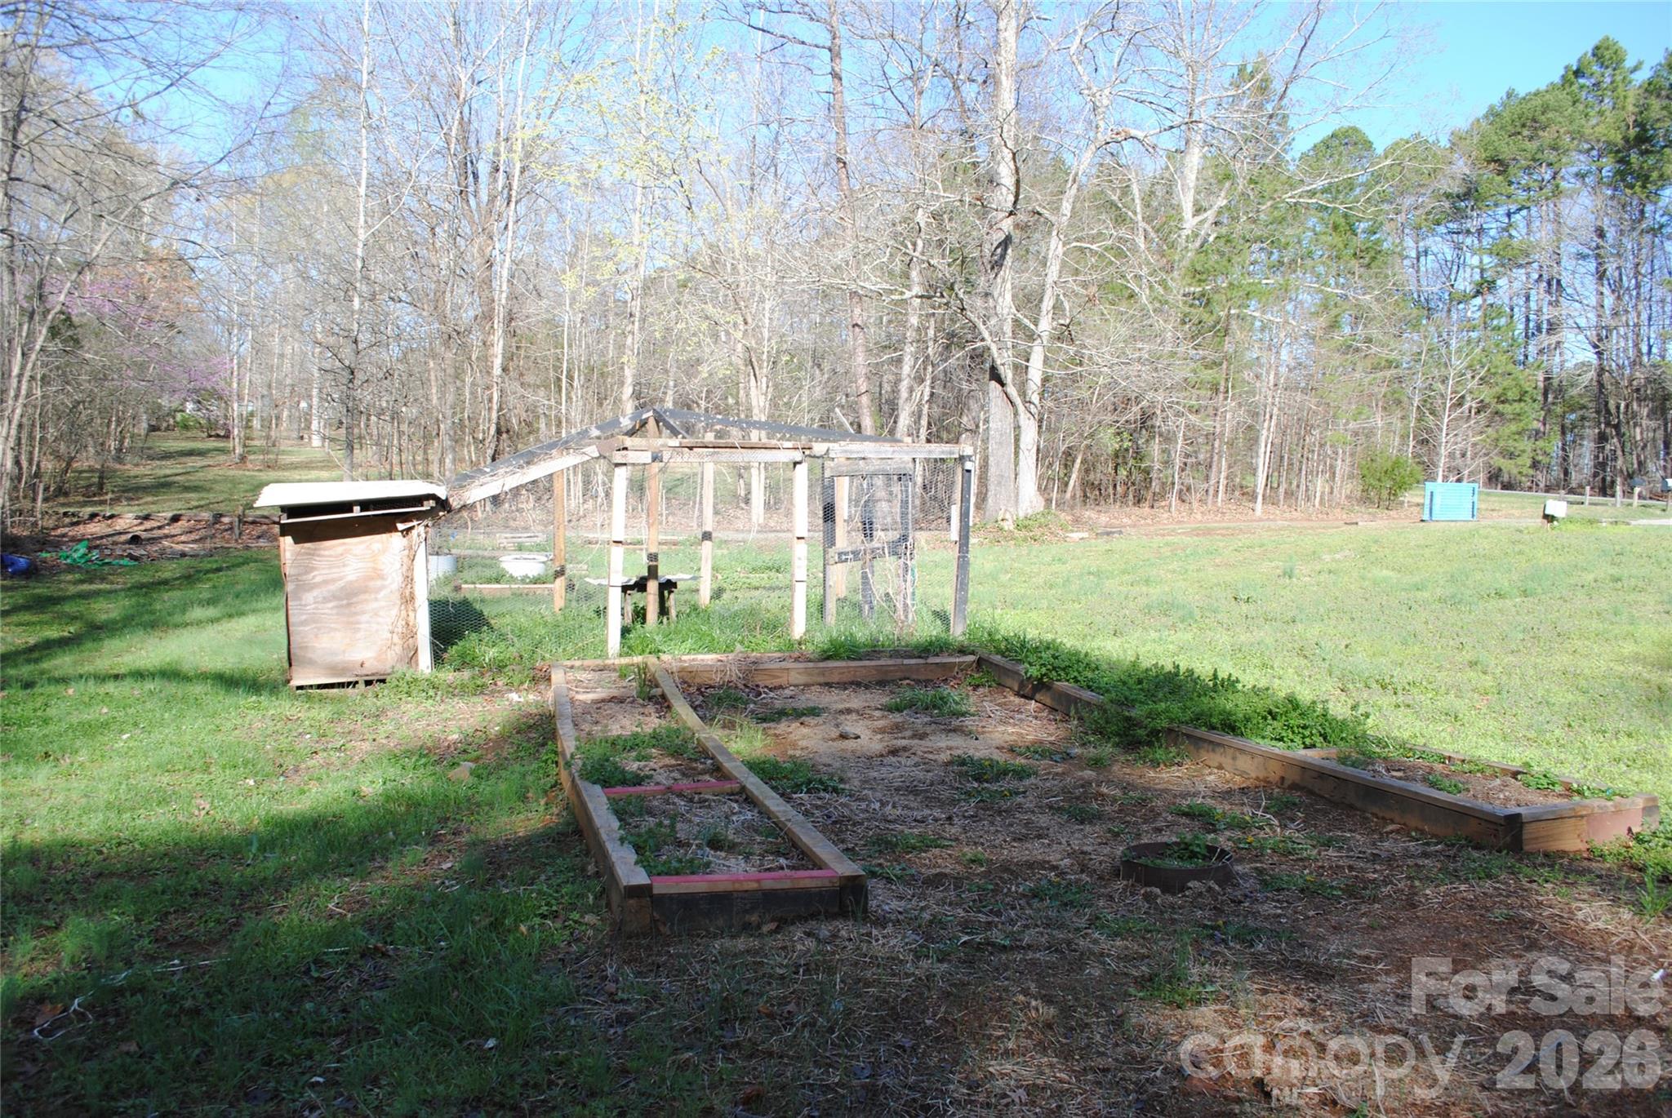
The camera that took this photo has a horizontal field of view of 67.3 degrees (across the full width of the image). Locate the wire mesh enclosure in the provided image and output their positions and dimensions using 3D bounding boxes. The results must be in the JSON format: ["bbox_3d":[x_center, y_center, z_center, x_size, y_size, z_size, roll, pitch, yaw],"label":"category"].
[{"bbox_3d":[-1.291,-0.295,11.433,4.561,2.127,2.317,0,3,-16],"label":"wire mesh enclosure"}]

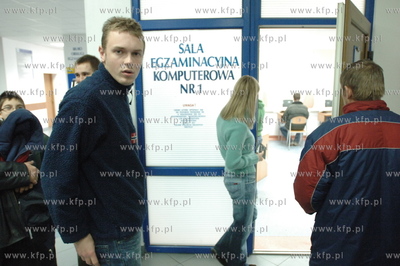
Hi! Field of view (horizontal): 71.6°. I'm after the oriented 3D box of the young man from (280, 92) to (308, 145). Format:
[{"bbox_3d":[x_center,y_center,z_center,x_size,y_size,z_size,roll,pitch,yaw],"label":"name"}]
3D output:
[{"bbox_3d":[2.280,-0.320,6.670,0.550,1.290,0.750,0,11,0],"label":"young man"}]

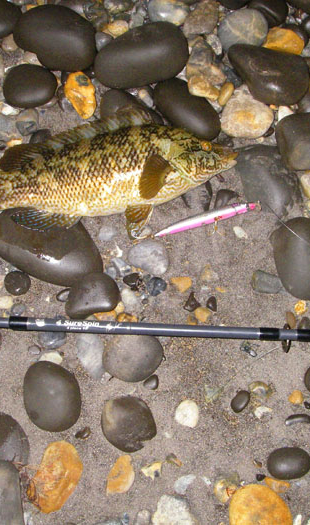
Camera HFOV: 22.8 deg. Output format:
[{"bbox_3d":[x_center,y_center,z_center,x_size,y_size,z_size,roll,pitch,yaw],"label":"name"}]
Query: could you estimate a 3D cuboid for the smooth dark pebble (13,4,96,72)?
[{"bbox_3d":[-0.121,-0.284,0.968,0.115,0.050,0.080,39,79,9],"label":"smooth dark pebble"}]

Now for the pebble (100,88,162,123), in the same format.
[{"bbox_3d":[-0.029,-0.184,0.955,0.083,0.035,0.058,14,76,3],"label":"pebble"}]

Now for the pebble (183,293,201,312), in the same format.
[{"bbox_3d":[0.040,0.046,0.871,0.018,0.011,0.020,-27,75,-8],"label":"pebble"}]

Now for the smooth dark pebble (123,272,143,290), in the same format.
[{"bbox_3d":[-0.028,0.023,0.947,0.024,0.013,0.020,30,77,8],"label":"smooth dark pebble"}]

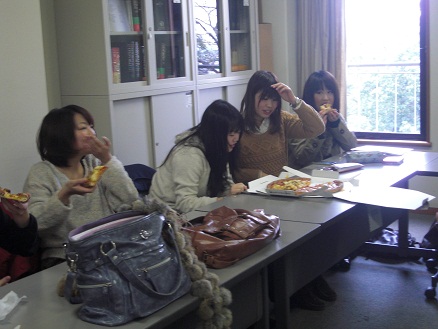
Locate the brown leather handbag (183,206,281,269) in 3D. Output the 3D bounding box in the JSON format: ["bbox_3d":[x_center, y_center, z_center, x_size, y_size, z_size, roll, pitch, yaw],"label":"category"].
[{"bbox_3d":[0.017,0.228,2.412,0.230,0.130,0.340,5,12,39],"label":"brown leather handbag"}]

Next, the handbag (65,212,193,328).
[{"bbox_3d":[-0.241,0.265,1.928,0.160,0.240,0.325,5,12,39],"label":"handbag"}]

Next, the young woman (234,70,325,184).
[{"bbox_3d":[0.297,0.140,3.643,0.520,1.250,0.700,-9,11,-33],"label":"young woman"}]

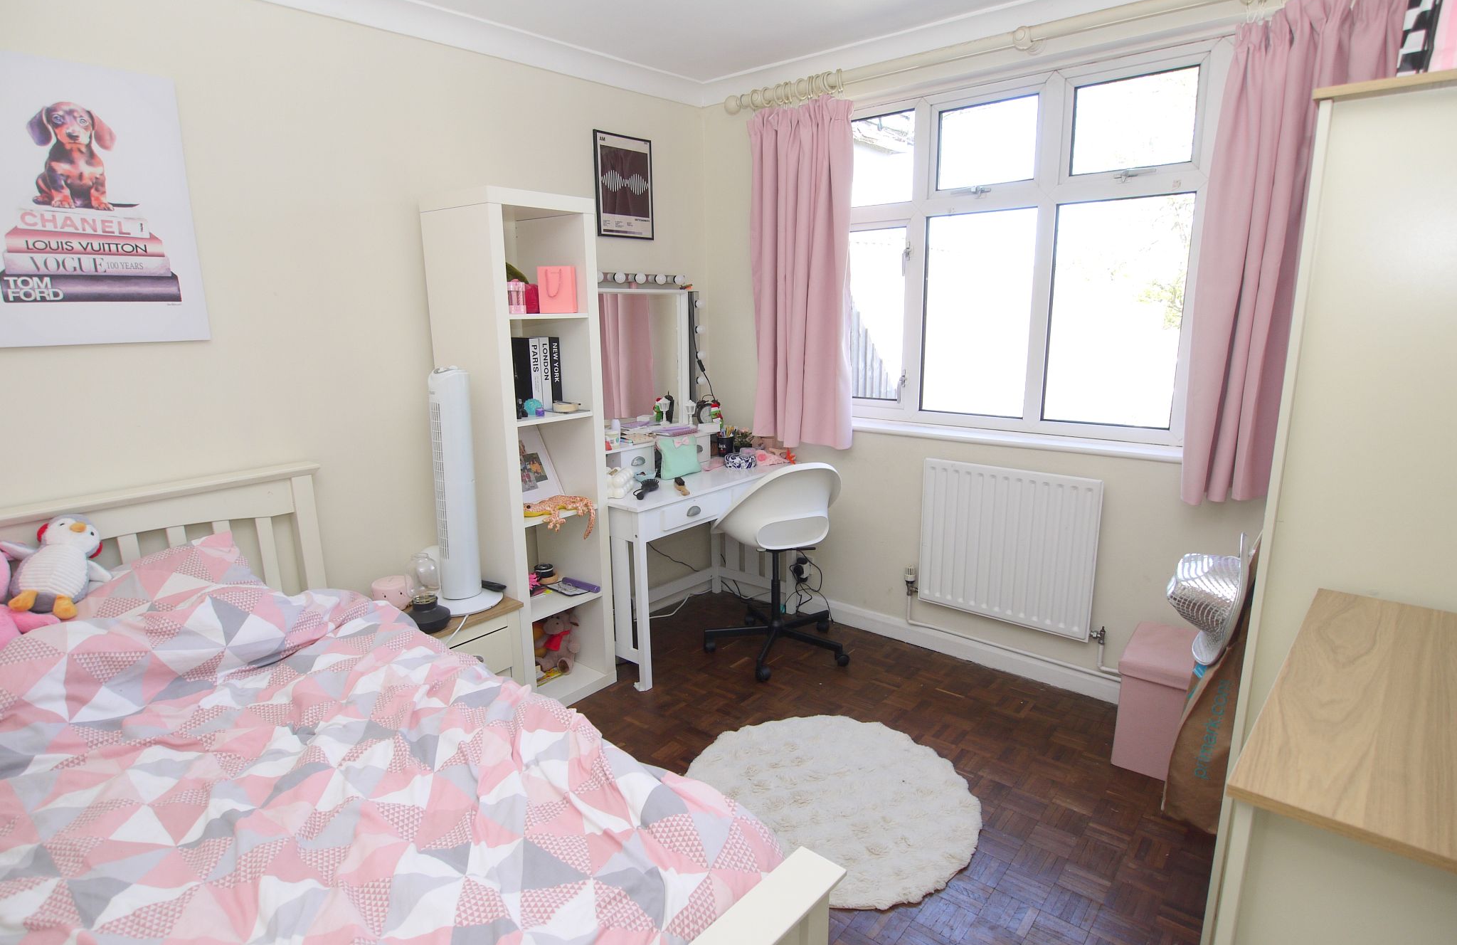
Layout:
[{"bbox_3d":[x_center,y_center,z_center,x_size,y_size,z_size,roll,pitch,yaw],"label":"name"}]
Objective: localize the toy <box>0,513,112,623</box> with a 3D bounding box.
[{"bbox_3d":[-1.615,0.224,1.828,0.215,0.250,0.150,21,-19,-38],"label":"toy"}]

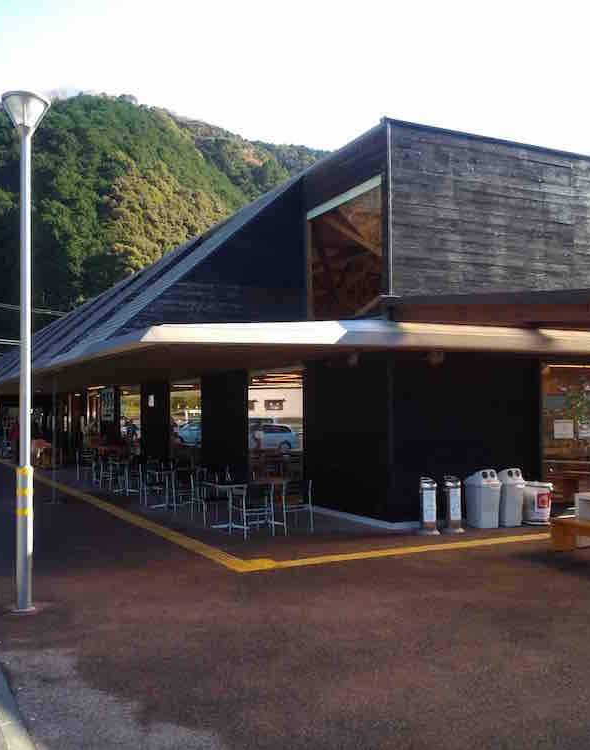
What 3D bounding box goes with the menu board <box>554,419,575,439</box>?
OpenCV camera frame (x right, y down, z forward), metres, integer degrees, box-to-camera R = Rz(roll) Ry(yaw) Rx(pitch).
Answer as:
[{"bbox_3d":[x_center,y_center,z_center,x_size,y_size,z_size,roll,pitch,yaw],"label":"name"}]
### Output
[{"bbox_3d":[5.058,1.004,14.639,0.510,0.356,0.030,1,-3,-27],"label":"menu board"}]

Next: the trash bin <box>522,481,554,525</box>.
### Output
[{"bbox_3d":[4.022,2.111,12.941,0.460,0.690,0.460,-1,-2,0],"label":"trash bin"}]

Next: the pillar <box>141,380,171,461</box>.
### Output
[{"bbox_3d":[-4.472,1.637,25.339,0.260,2.860,2.850,0,-3,-27],"label":"pillar"}]

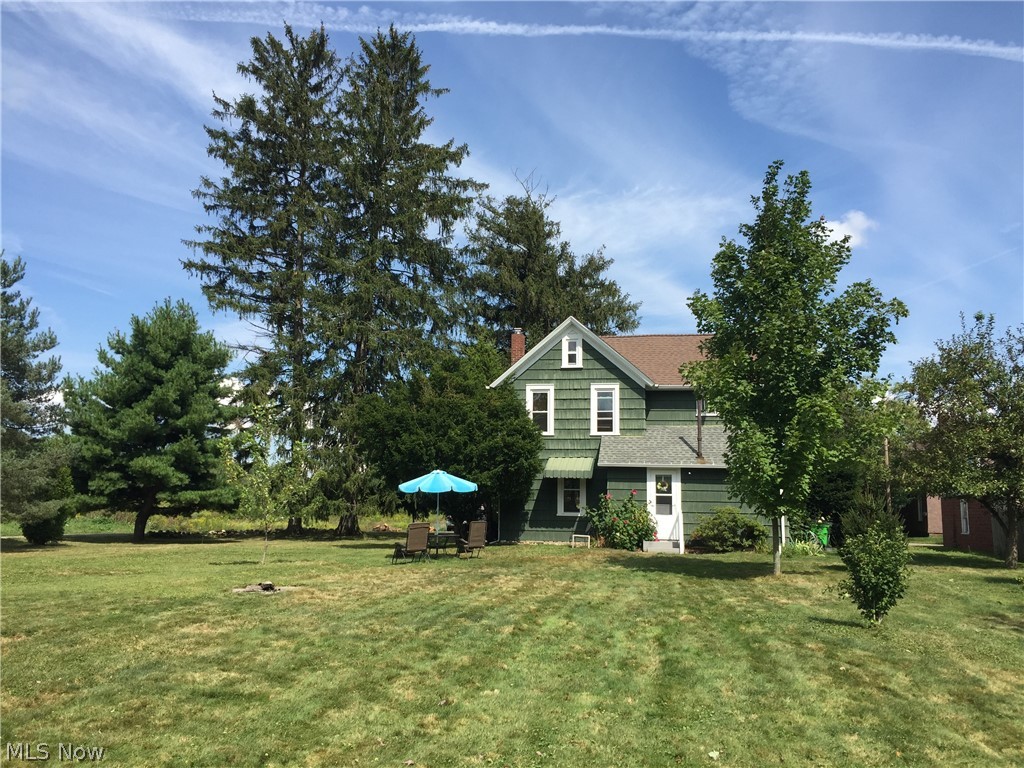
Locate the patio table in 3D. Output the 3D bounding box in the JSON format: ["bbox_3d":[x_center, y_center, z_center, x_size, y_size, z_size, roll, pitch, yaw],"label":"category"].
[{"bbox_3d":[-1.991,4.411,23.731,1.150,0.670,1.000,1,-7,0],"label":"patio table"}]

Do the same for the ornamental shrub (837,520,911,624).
[{"bbox_3d":[4.688,2.433,11.126,0.960,1.310,0.922,1,-8,0],"label":"ornamental shrub"}]

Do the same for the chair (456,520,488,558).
[{"bbox_3d":[-1.093,4.249,23.450,0.660,0.996,0.780,5,-8,-30],"label":"chair"}]

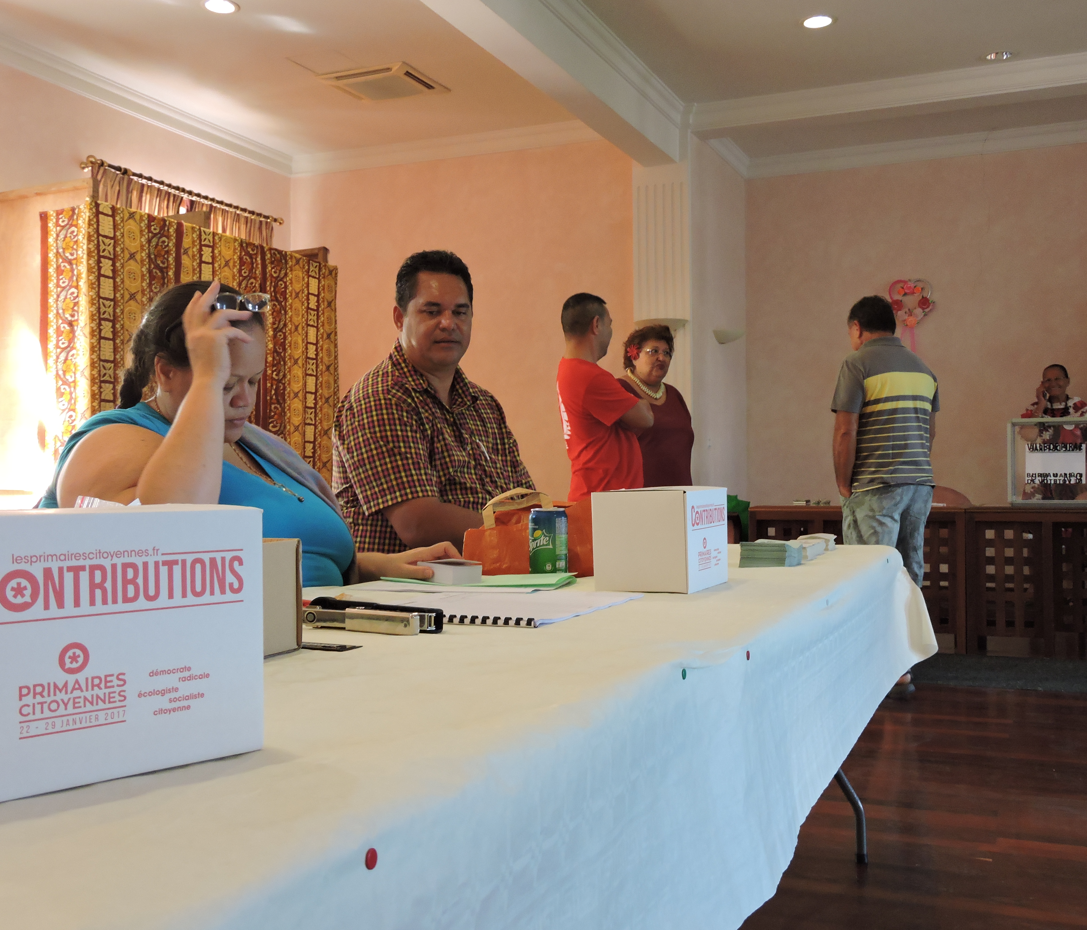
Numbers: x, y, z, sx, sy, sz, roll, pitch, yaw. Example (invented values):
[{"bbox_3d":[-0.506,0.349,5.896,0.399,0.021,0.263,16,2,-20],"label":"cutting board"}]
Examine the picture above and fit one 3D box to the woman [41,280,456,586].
[{"bbox_3d":[-0.440,0.320,1.790,0.760,1.210,0.620,0,-1,23],"label":"woman"}]

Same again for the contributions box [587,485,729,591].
[{"bbox_3d":[0.182,0.114,1.813,0.148,0.148,0.190,0,-1,26],"label":"contributions box"}]

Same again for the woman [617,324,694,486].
[{"bbox_3d":[0.448,0.190,4.930,0.460,1.570,0.330,0,-1,-25],"label":"woman"}]

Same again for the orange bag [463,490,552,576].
[{"bbox_3d":[-0.032,0.121,2.100,0.200,0.155,0.110,0,-1,14],"label":"orange bag"}]

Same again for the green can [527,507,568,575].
[{"bbox_3d":[0.009,0.133,2.021,0.066,0.115,0.066,0,-1,0],"label":"green can"}]

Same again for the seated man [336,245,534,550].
[{"bbox_3d":[-0.120,0.250,2.350,0.700,1.370,0.560,-1,-1,40],"label":"seated man"}]

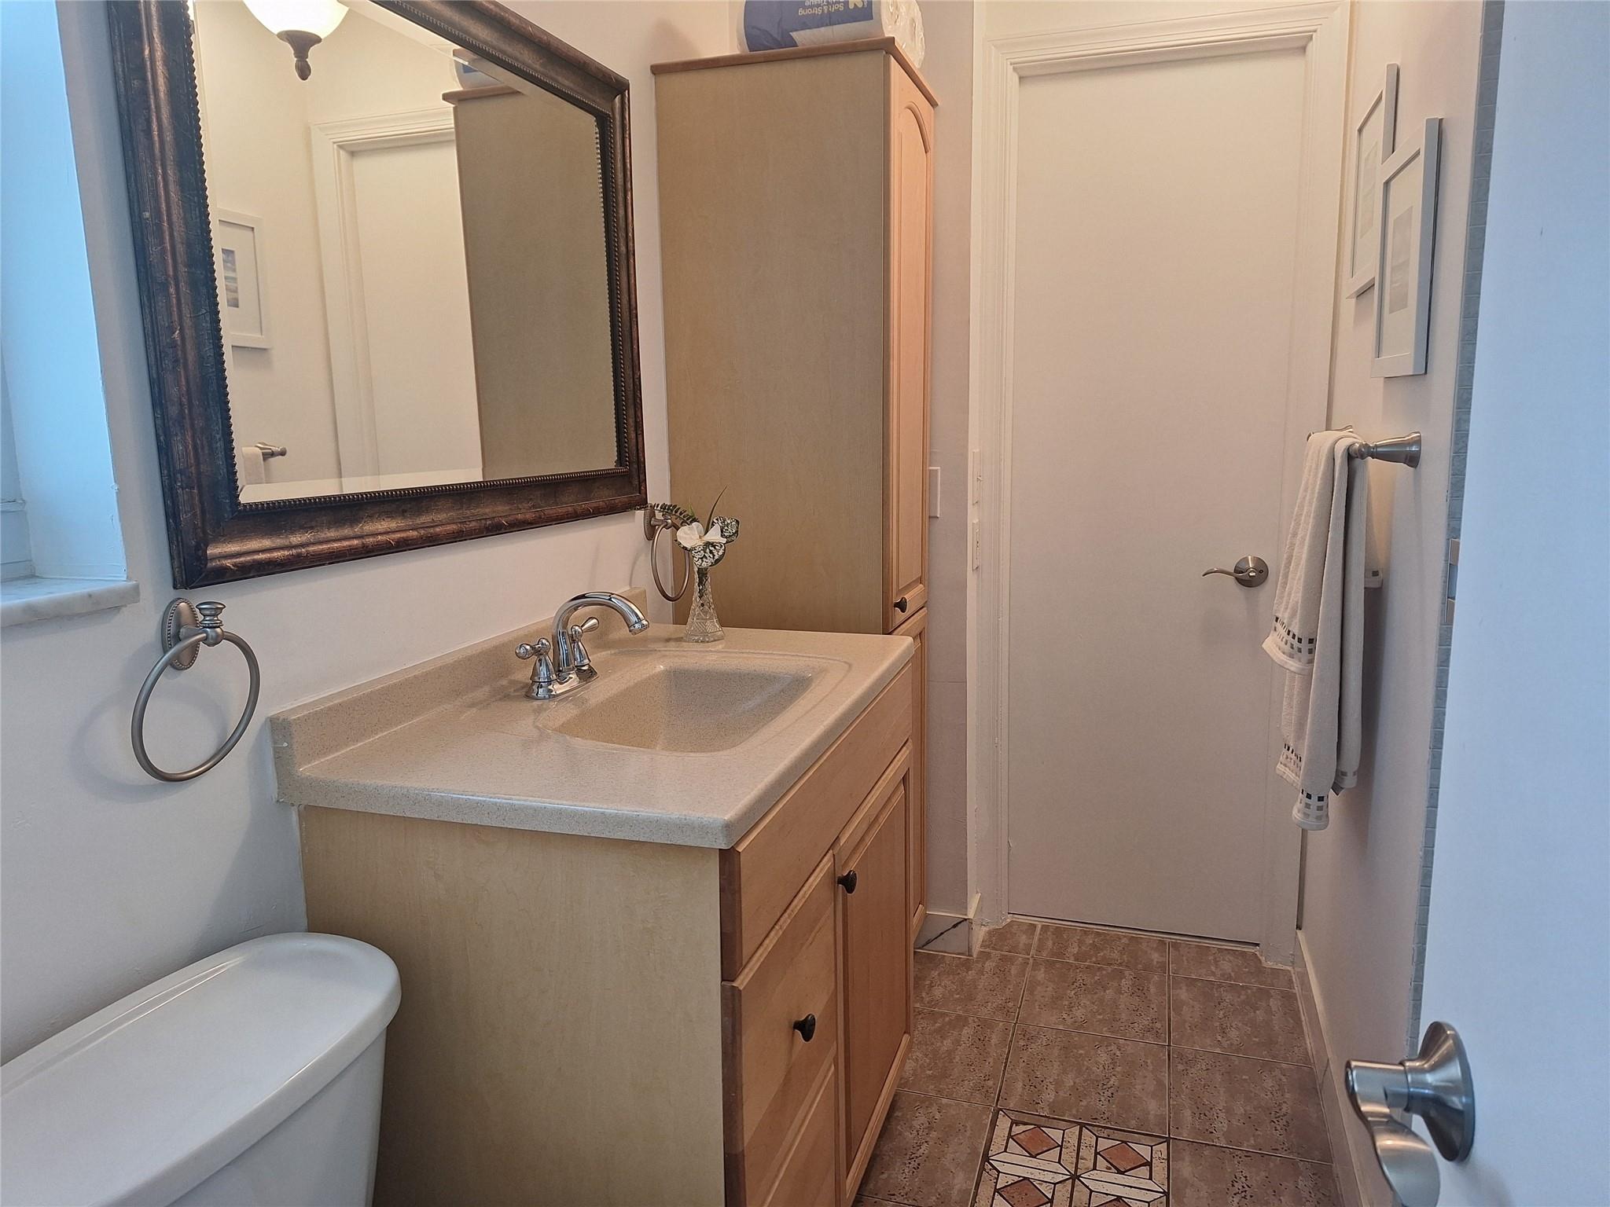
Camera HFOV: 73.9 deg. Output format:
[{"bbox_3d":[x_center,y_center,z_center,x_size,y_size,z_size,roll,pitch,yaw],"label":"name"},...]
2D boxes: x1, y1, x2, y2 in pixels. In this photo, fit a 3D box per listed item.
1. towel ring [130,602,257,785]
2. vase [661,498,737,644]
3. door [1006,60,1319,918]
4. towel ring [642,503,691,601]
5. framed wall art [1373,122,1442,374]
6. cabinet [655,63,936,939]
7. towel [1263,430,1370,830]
[{"bbox_3d":[-0.593,0.086,1.044,0.062,0.182,0.153,2,9,17],"label":"towel ring"},{"bbox_3d":[-0.188,-0.067,1.932,0.140,0.265,0.110,2,10,18],"label":"vase"},{"bbox_3d":[0.796,-0.191,2.526,0.610,2.030,0.045,2,10,18],"label":"door"},{"bbox_3d":[-0.281,-0.095,2.044,0.066,0.186,0.153,2,9,17],"label":"towel ring"},{"bbox_3d":[0.855,-0.488,1.527,0.020,0.325,0.310,2,10,18],"label":"framed wall art"},{"bbox_3d":[0.012,-0.075,2.282,0.475,1.920,0.385,2,10,18],"label":"cabinet"},{"bbox_3d":[0.818,0.026,1.716,0.115,0.600,0.350,2,10,18],"label":"towel"}]

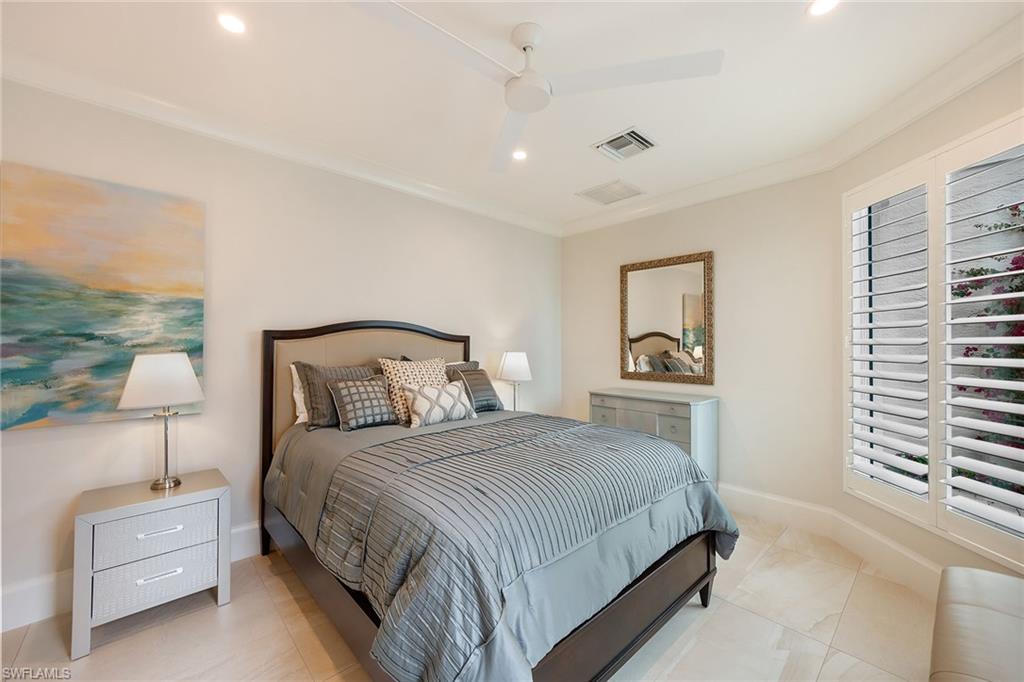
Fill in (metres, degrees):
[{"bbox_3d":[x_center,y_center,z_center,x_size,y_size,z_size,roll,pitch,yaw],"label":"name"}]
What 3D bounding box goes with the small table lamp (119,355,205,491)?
[{"bbox_3d":[-1.860,0.425,2.127,0.347,0.712,0.306,0,-1,-43],"label":"small table lamp"}]

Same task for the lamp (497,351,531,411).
[{"bbox_3d":[0.027,0.465,3.890,0.327,0.706,0.313,0,0,-10],"label":"lamp"}]

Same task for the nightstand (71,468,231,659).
[{"bbox_3d":[-1.858,1.090,2.091,0.573,0.625,0.420,0,-1,-43],"label":"nightstand"}]

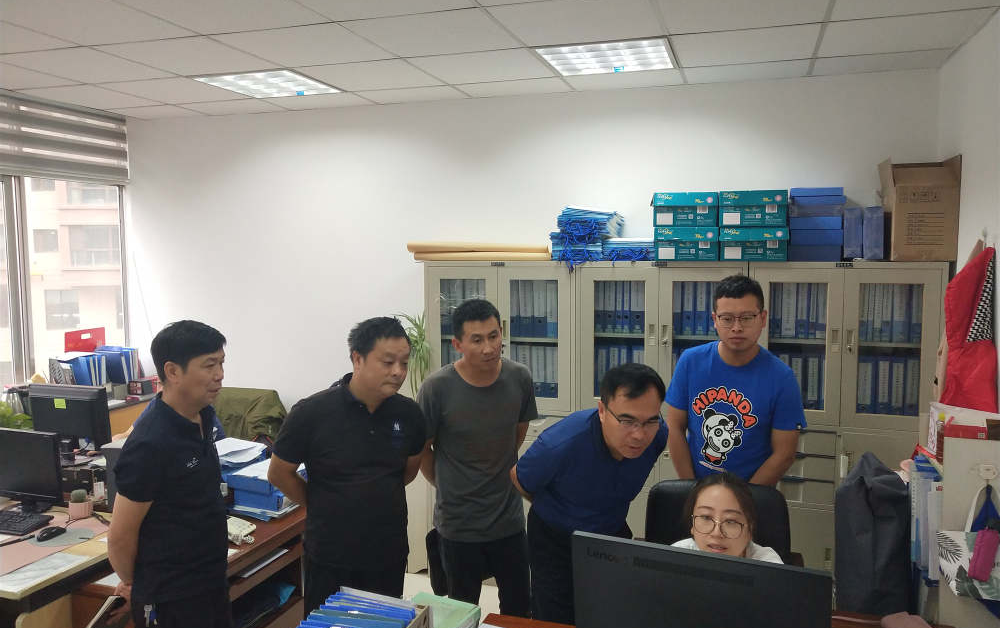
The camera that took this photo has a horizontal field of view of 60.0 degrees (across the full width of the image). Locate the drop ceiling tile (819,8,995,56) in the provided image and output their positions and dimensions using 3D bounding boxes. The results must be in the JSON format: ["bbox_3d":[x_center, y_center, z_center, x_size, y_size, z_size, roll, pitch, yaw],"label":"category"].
[{"bbox_3d":[1.659,-1.177,3.642,0.603,0.018,0.635,1,4,18],"label":"drop ceiling tile"}]

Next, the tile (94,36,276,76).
[{"bbox_3d":[-1.366,-1.146,3.852,0.590,0.020,0.590,1,3,19],"label":"tile"}]

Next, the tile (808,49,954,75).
[{"bbox_3d":[1.808,-1.208,4.144,0.602,0.018,0.400,1,4,18],"label":"tile"}]

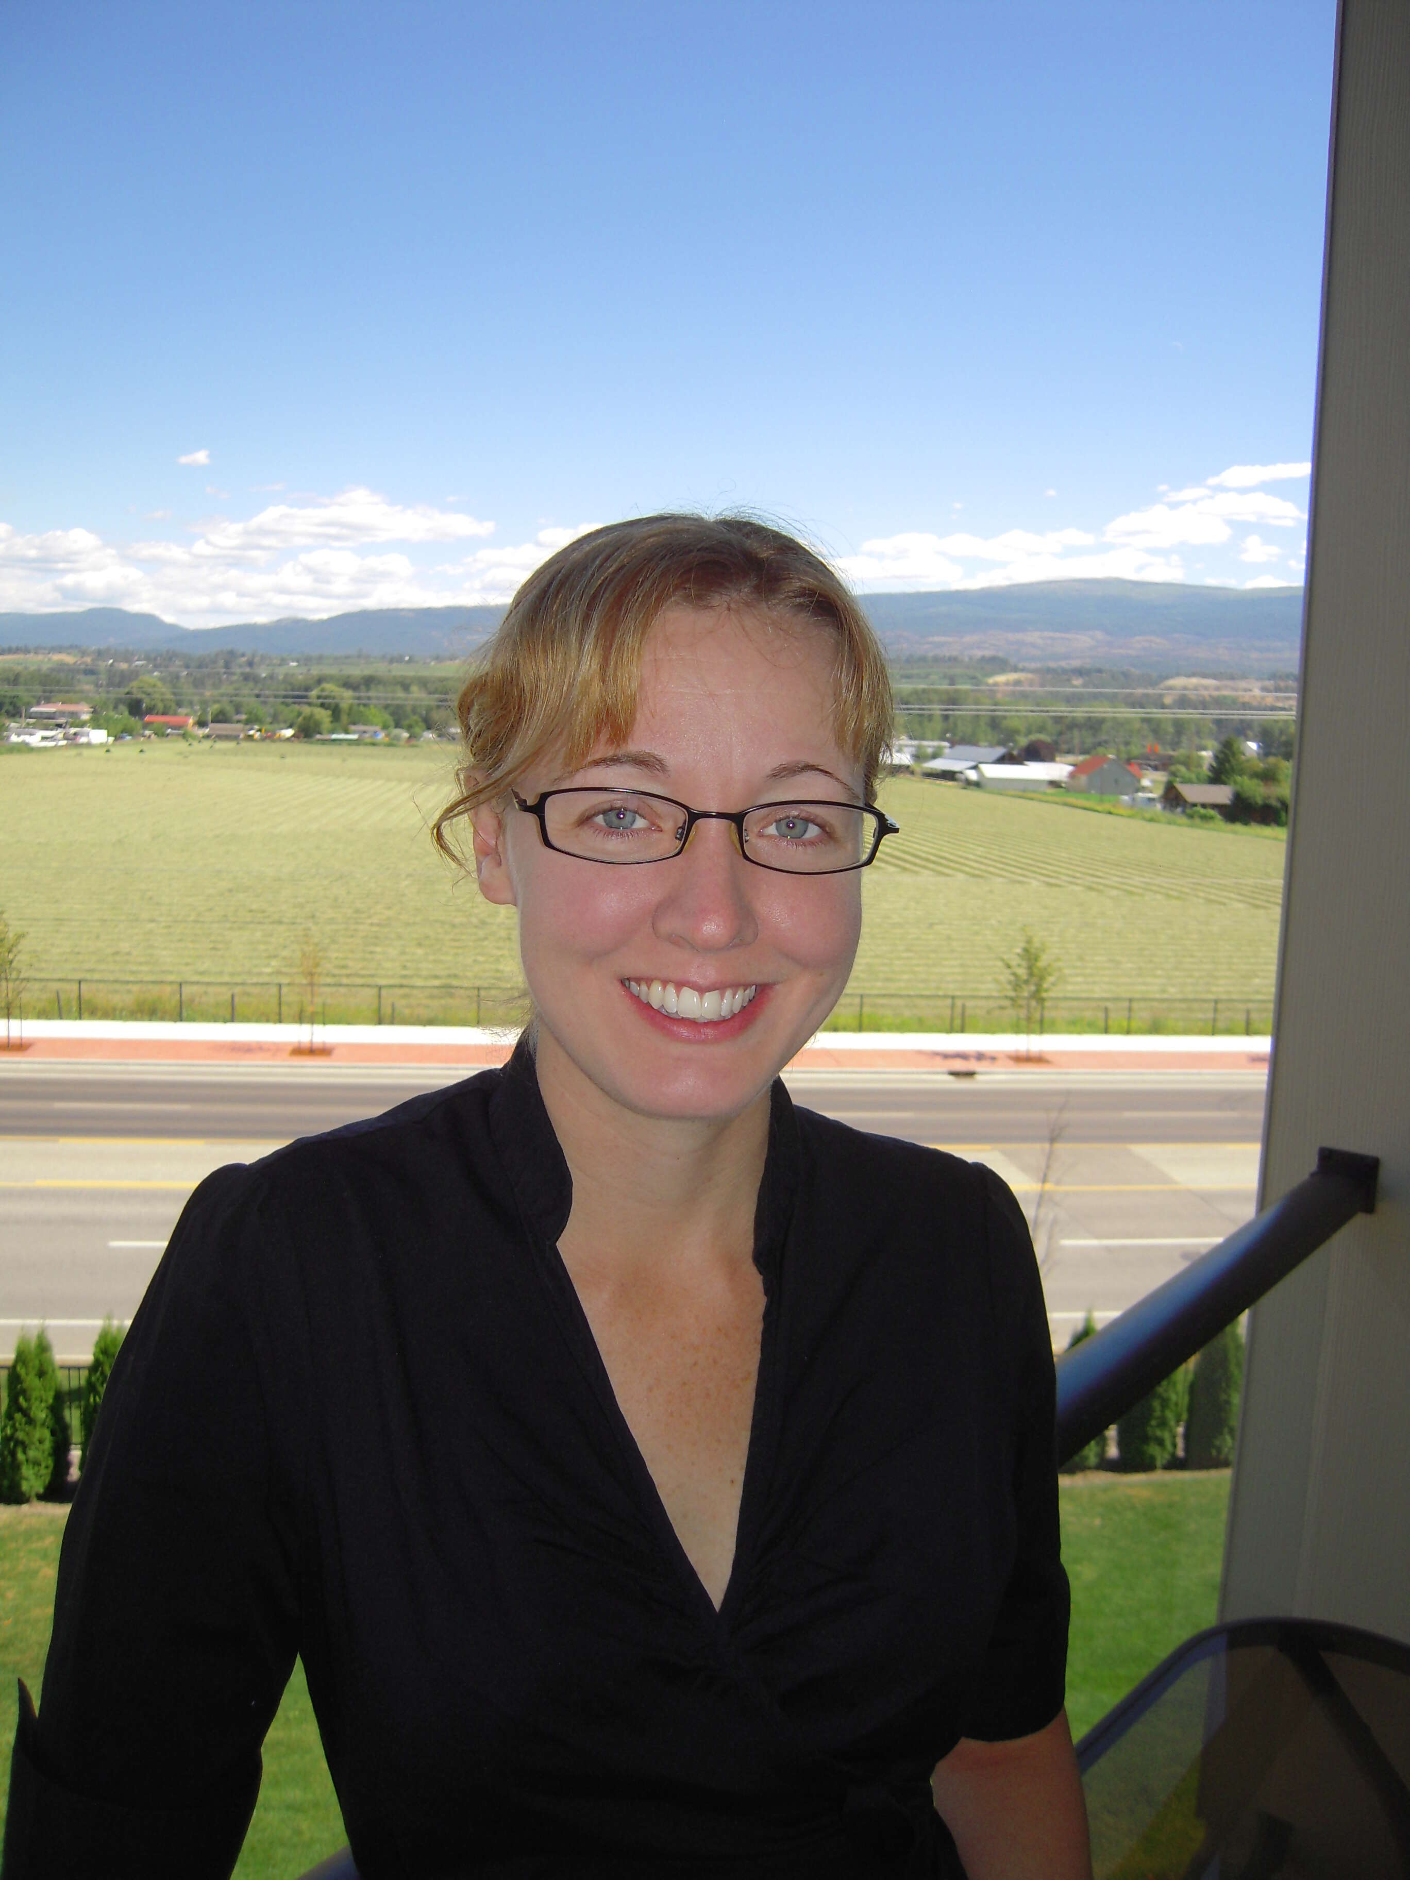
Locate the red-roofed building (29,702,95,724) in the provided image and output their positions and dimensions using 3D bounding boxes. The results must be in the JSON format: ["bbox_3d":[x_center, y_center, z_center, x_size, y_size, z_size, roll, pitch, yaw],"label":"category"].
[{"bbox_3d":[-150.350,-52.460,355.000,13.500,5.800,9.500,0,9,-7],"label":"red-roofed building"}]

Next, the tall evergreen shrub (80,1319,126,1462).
[{"bbox_3d":[-7.594,5.895,19.233,0.780,2.350,0.780,0,9,-7],"label":"tall evergreen shrub"}]

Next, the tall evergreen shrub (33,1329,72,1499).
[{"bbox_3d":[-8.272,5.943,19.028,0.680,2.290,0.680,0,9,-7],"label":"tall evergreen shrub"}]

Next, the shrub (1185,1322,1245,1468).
[{"bbox_3d":[6.975,6.133,20.552,0.850,2.140,0.850,0,9,-7],"label":"shrub"}]

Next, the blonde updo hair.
[{"bbox_3d":[-0.015,-0.088,0.630,0.185,0.185,0.215,2,9,-5],"label":"blonde updo hair"}]

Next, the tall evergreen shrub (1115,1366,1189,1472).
[{"bbox_3d":[6.100,6.145,20.434,0.900,2.110,0.900,0,9,-7],"label":"tall evergreen shrub"}]

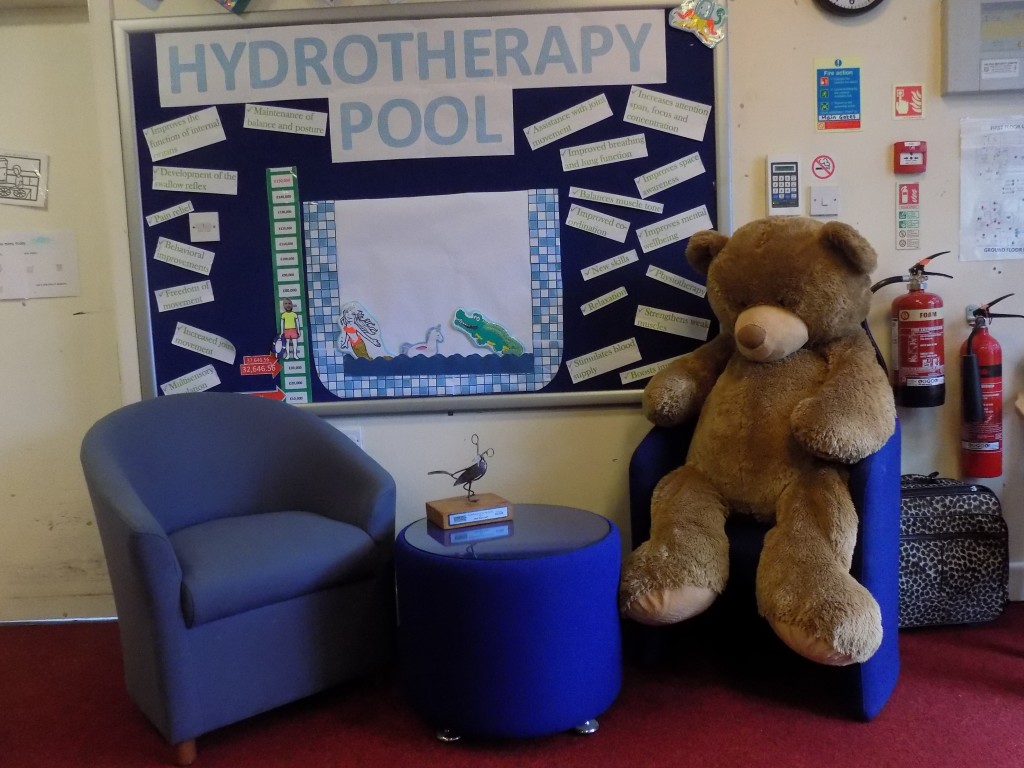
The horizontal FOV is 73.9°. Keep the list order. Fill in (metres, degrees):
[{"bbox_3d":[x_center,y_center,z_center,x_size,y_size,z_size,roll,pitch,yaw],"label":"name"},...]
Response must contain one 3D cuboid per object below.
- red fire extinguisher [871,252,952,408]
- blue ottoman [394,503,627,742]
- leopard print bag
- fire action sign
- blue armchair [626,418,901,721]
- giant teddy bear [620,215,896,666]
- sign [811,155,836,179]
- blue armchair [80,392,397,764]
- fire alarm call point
[{"bbox_3d":[1.140,-0.154,1.962,0.263,0.459,0.141,-2,4,-3],"label":"red fire extinguisher"},{"bbox_3d":[-0.004,0.551,1.662,0.527,0.424,0.527,-2,4,2],"label":"blue ottoman"},{"bbox_3d":[1.205,0.481,2.023,0.434,0.429,0.182,-2,4,-2],"label":"leopard print bag"},{"bbox_3d":[0.968,-0.856,2.012,0.139,0.216,0.004,-2,4,2],"label":"fire action sign"},{"bbox_3d":[0.710,0.361,1.831,0.581,0.727,0.591,1,5,37],"label":"blue armchair"},{"bbox_3d":[0.693,0.058,1.697,0.586,0.989,0.646,0,5,31],"label":"giant teddy bear"},{"bbox_3d":[0.929,-0.646,2.029,0.069,0.069,0.004,-2,4,2],"label":"sign"},{"bbox_3d":[-0.739,0.415,1.809,0.641,0.727,0.661,-6,6,-40],"label":"blue armchair"},{"bbox_3d":[1.169,-0.665,1.998,0.090,0.091,0.044,-2,4,2],"label":"fire alarm call point"}]

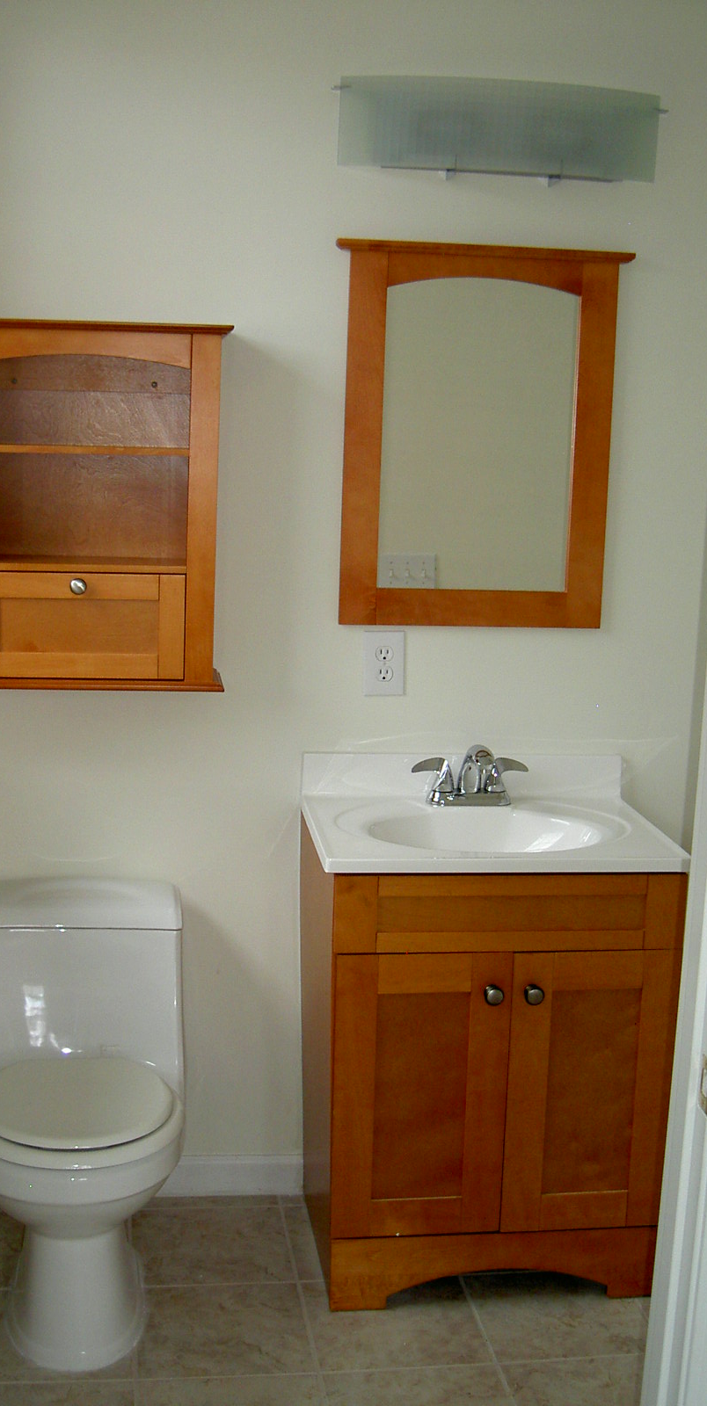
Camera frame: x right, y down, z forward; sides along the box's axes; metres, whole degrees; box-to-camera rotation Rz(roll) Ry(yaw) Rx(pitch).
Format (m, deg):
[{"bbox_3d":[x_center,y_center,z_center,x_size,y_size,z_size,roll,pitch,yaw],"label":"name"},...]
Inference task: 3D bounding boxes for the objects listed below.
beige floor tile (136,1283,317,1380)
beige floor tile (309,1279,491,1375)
[{"bbox_3d":[-0.224,1.078,2.714,0.300,0.010,0.300,0,10,-8],"label":"beige floor tile"},{"bbox_3d":[0.070,1.081,2.754,0.300,0.010,0.300,0,10,-8],"label":"beige floor tile"}]

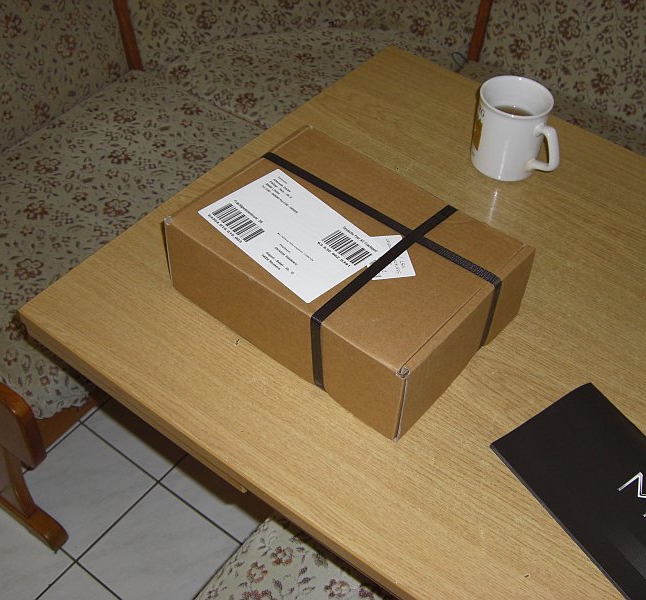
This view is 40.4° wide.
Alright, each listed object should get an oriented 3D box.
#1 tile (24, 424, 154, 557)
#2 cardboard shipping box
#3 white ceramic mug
[{"bbox_3d":[-0.433,0.338,1.559,0.200,0.010,0.200,30,52,22],"label":"tile"},{"bbox_3d":[0.024,-0.031,0.839,0.274,0.090,0.203,33,53,24],"label":"cardboard shipping box"},{"bbox_3d":[0.222,-0.187,1.000,0.108,0.094,0.083,37,54,26],"label":"white ceramic mug"}]

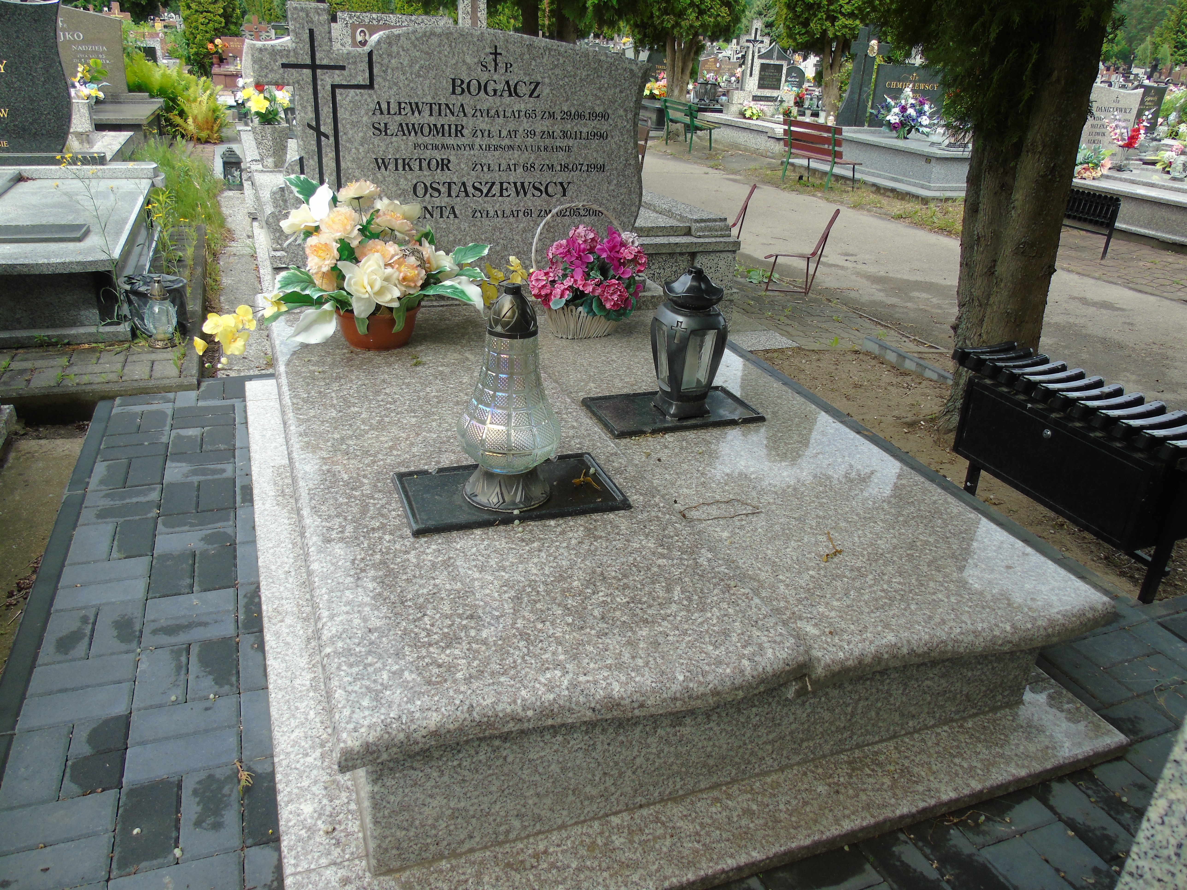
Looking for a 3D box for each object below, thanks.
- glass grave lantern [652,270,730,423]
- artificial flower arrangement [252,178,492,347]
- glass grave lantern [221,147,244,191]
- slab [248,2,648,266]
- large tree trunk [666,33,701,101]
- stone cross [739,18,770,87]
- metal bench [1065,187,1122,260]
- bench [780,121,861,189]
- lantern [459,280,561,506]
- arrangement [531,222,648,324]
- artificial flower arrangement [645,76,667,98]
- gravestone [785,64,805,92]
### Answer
[{"bbox_3d":[0.260,-0.283,2.354,0.210,0.398,0.210,-6,27,-20],"label":"glass grave lantern"},{"bbox_3d":[-0.715,-0.588,2.762,0.670,0.510,0.450,-6,25,-20],"label":"artificial flower arrangement"},{"bbox_3d":[-2.844,-2.170,6.721,0.170,0.310,0.170,-11,29,-27],"label":"glass grave lantern"},{"bbox_3d":[-0.448,-1.011,3.008,1.360,0.910,0.140,-6,27,-20],"label":"slab"},{"bbox_3d":[1.448,-5.635,13.433,0.470,1.600,0.470,-6,25,-20],"label":"large tree trunk"},{"bbox_3d":[2.579,-6.190,13.709,0.440,1.050,0.150,-6,25,-20],"label":"stone cross"},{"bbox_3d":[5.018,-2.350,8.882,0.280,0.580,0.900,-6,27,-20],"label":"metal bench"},{"bbox_3d":[2.689,-3.440,10.142,0.514,0.714,1.008,-6,25,-20],"label":"bench"},{"bbox_3d":[-0.181,-0.104,1.787,0.225,0.470,0.225,-6,27,-20],"label":"lantern"},{"bbox_3d":[-0.031,-0.599,2.928,0.390,0.300,0.330,-6,27,-20],"label":"arrangement"},{"bbox_3d":[1.324,-7.516,18.000,0.520,0.480,0.450,-6,27,-20],"label":"artificial flower arrangement"},{"bbox_3d":[4.170,-7.439,17.739,0.420,0.750,0.080,-6,25,-20],"label":"gravestone"}]

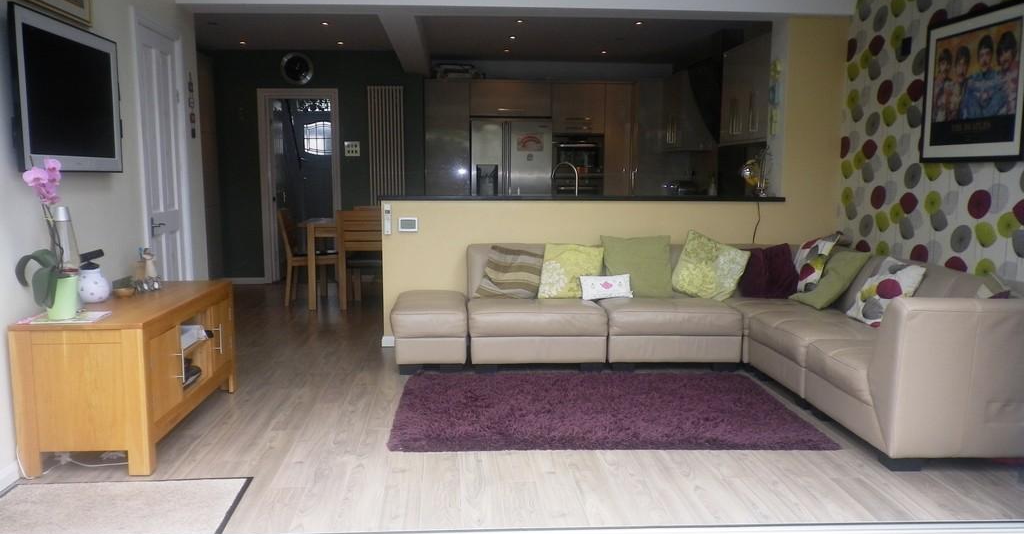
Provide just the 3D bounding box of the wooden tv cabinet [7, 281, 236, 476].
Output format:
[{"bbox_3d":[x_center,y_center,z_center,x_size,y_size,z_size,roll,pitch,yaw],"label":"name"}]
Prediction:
[{"bbox_3d":[-1.694,0.447,3.787,0.492,0.593,1.260,0,6,-4],"label":"wooden tv cabinet"}]

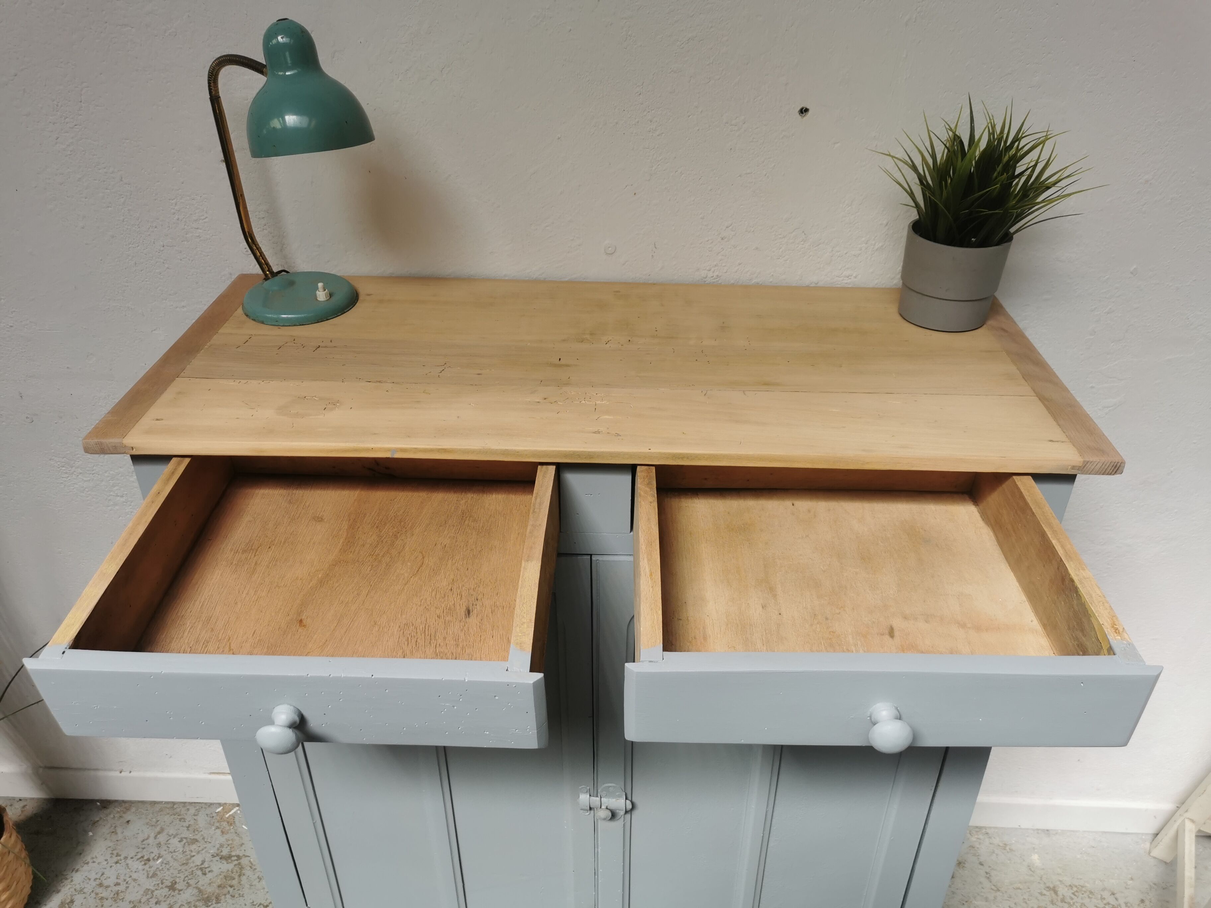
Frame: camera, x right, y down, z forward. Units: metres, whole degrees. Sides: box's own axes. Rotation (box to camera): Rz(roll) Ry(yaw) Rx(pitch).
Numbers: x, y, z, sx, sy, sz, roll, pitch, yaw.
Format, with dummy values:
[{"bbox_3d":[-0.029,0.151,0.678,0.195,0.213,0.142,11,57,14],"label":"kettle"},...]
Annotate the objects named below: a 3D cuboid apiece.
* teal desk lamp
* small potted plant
[{"bbox_3d":[-0.345,-0.306,1.027,0.234,0.313,0.131,21,38,29],"label":"teal desk lamp"},{"bbox_3d":[0.402,-0.259,1.026,0.230,0.238,0.207,1,32,2],"label":"small potted plant"}]

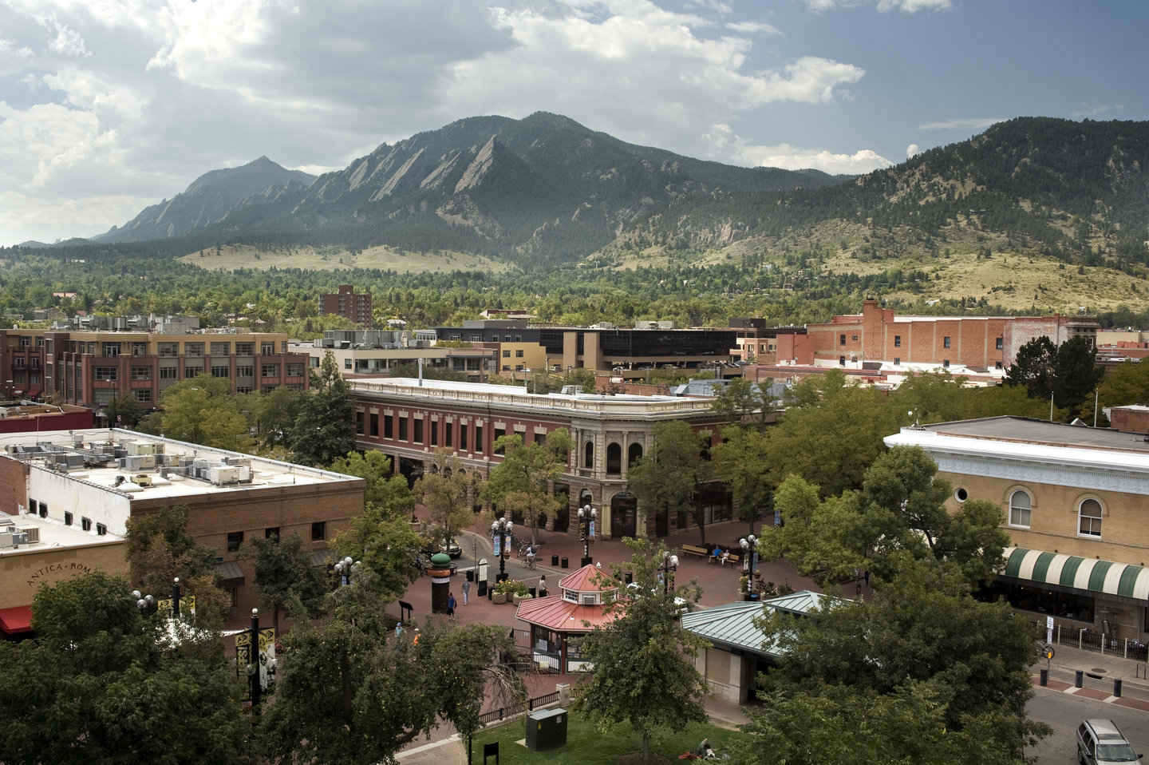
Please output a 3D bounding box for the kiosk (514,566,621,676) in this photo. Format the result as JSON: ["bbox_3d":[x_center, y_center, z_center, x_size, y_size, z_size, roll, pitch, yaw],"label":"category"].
[{"bbox_3d":[0.914,12.654,62.315,8.200,5.100,8.200,1,3,1],"label":"kiosk"}]

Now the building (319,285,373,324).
[{"bbox_3d":[-128.331,-37.181,625.900,23.000,34.000,20.500,-2,4,-43],"label":"building"}]

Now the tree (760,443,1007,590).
[{"bbox_3d":[20.442,9.887,73.580,14.800,11.370,11.500,2,3,16],"label":"tree"}]

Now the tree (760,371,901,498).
[{"bbox_3d":[24.436,6.355,106.441,12.600,15.200,11.500,1,3,13],"label":"tree"}]

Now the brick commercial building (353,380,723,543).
[{"bbox_3d":[-5.175,6.775,118.885,17.300,12.300,43.500,-2,4,-43],"label":"brick commercial building"}]

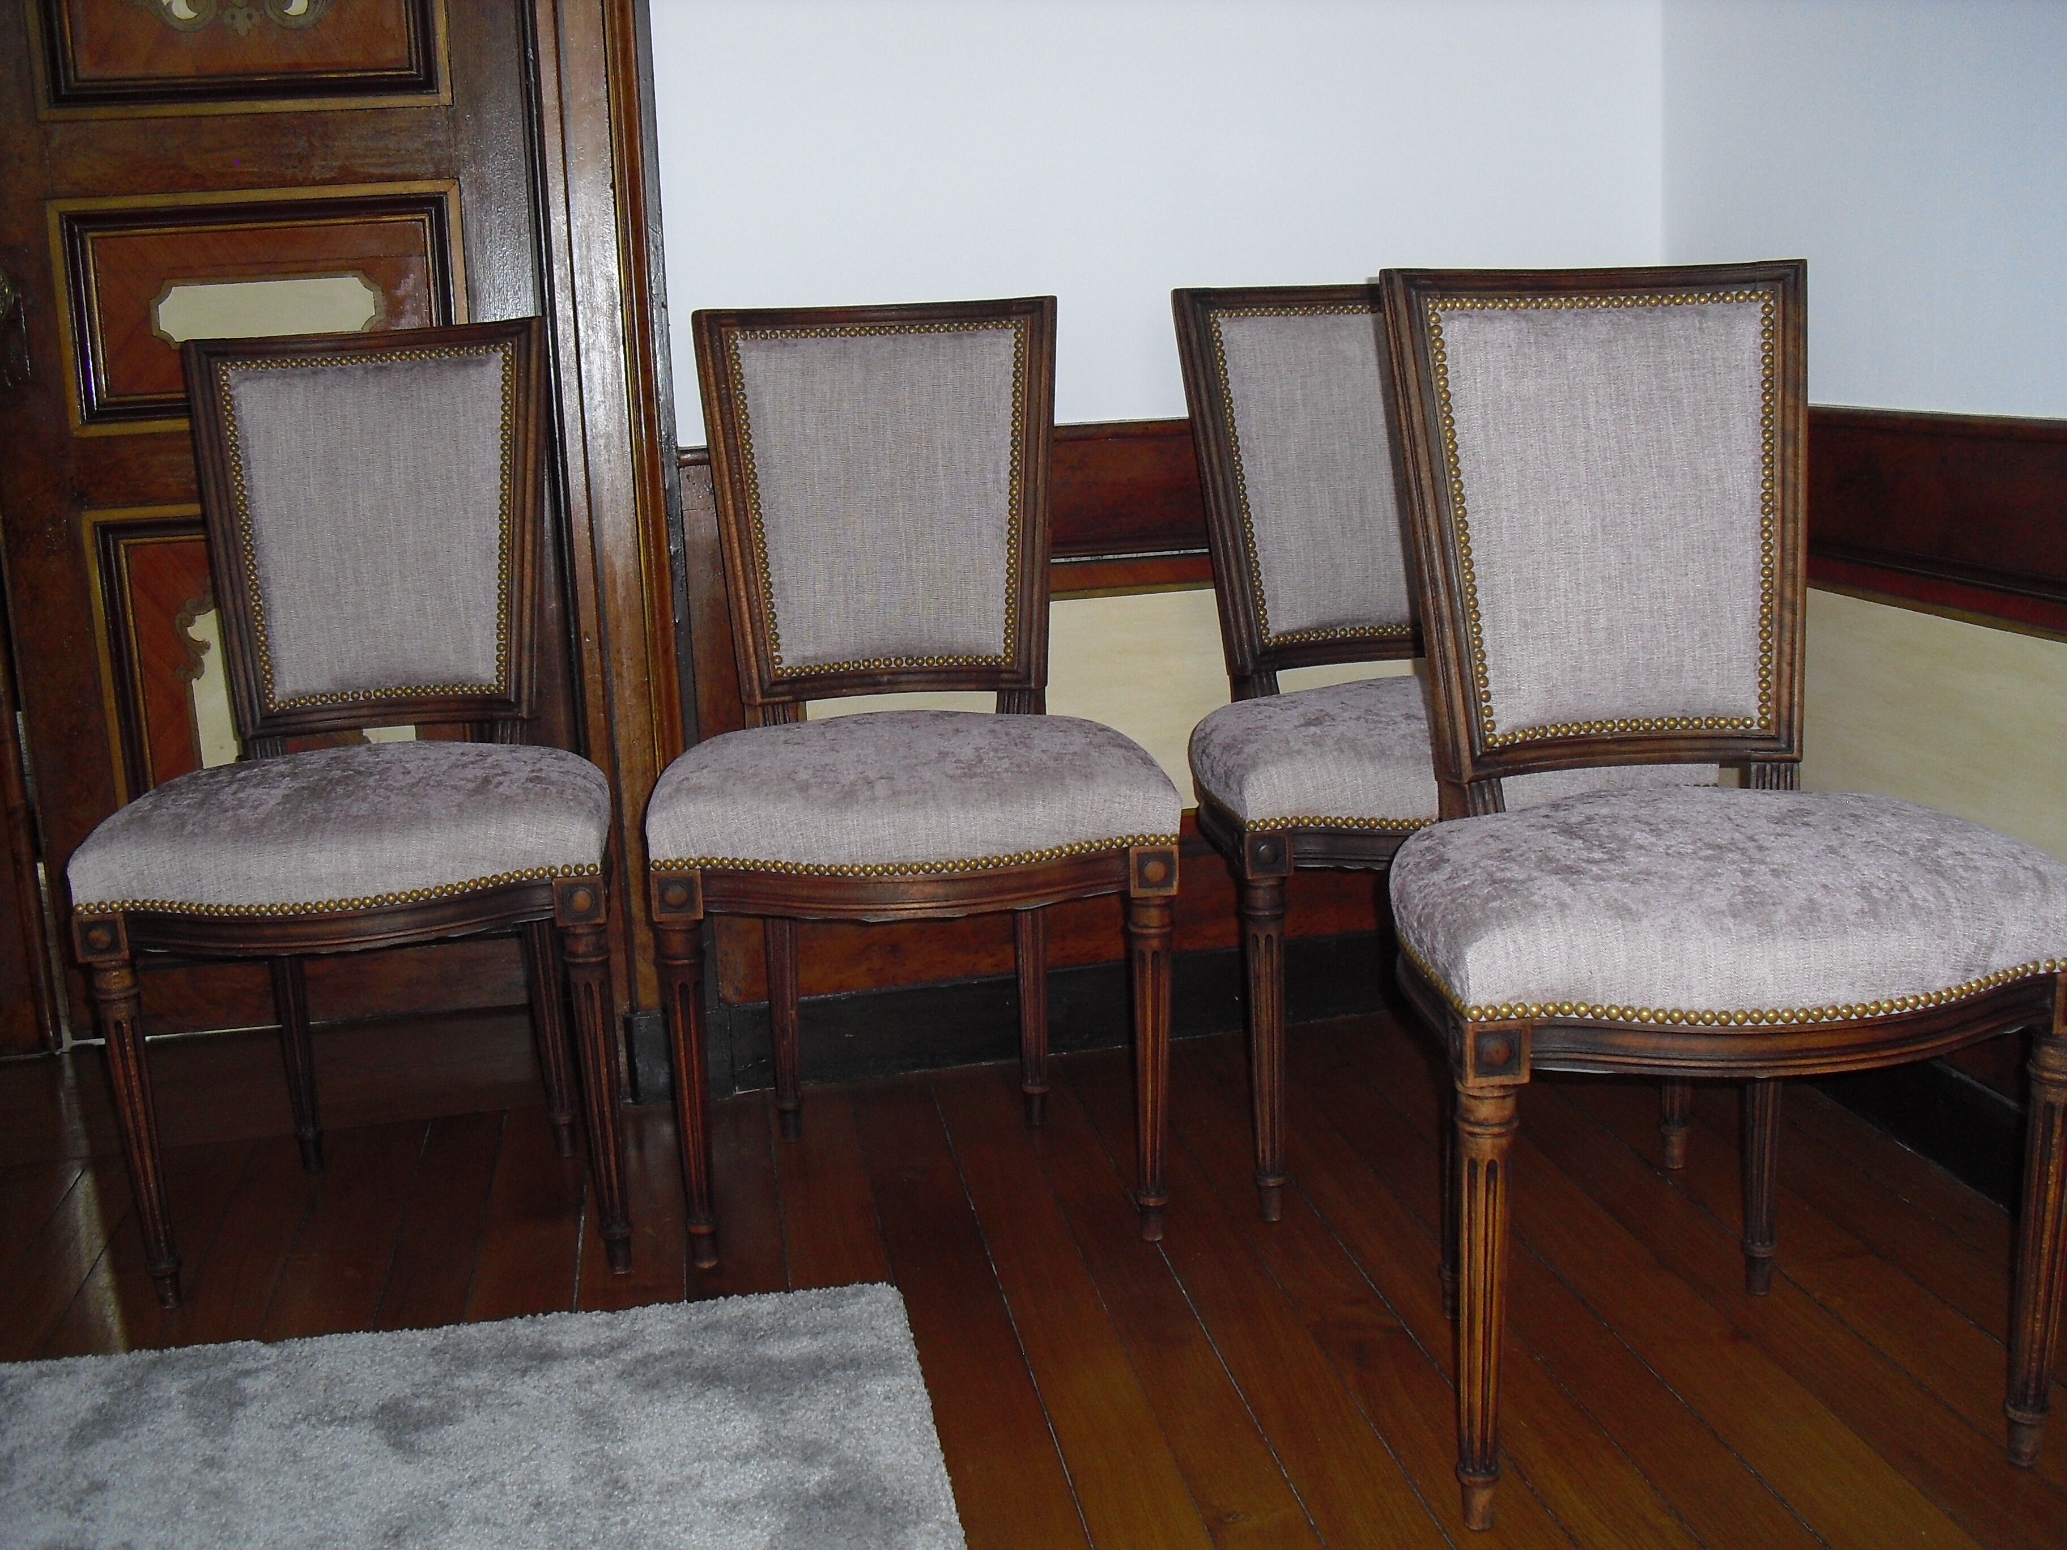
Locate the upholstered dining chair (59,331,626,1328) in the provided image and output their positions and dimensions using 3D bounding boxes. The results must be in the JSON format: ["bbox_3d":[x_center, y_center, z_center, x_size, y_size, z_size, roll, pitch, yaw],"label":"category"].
[{"bbox_3d":[-0.679,0.017,2.200,0.510,0.954,0.536,-4,12,-7],"label":"upholstered dining chair"}]

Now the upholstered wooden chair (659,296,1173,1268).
[{"bbox_3d":[-0.135,-0.016,2.239,0.505,0.954,0.536,-3,12,-5],"label":"upholstered wooden chair"}]

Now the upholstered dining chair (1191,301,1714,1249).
[{"bbox_3d":[0.418,-0.059,2.327,0.510,0.954,0.536,-4,12,-9],"label":"upholstered dining chair"}]

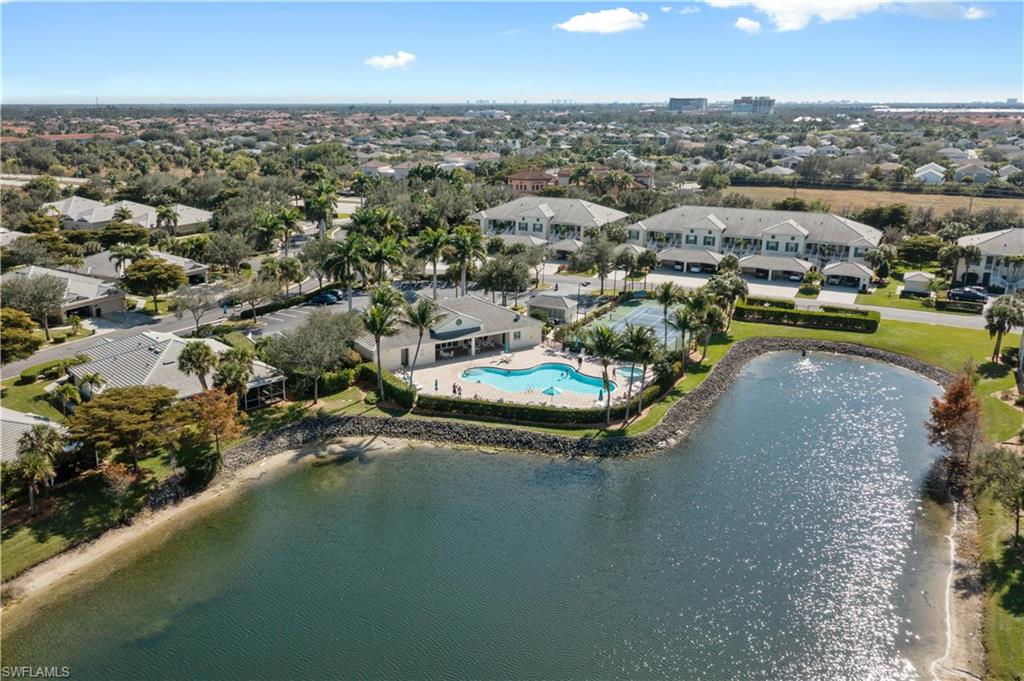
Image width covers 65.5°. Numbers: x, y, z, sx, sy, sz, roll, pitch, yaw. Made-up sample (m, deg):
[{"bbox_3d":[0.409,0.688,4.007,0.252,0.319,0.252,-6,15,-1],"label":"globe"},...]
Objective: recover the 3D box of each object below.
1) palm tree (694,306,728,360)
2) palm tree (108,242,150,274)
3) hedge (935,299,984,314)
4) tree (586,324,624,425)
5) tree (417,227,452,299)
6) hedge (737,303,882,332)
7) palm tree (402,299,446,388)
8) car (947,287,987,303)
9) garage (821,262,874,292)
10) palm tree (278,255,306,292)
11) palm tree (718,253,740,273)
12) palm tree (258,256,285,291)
[{"bbox_3d":[26.456,-1.025,105.853,4.600,7.751,4.500,0,17,0],"label":"palm tree"},{"bbox_3d":[-68.388,-12.166,142.026,6.500,9.600,6.500,0,17,0],"label":"palm tree"},{"bbox_3d":[75.100,-5.601,133.617,7.100,1.400,1.200,7,18,21],"label":"hedge"},{"bbox_3d":[9.880,3.680,84.430,4.100,11.160,4.100,0,17,0],"label":"tree"},{"bbox_3d":[-13.000,-12.630,135.010,6.200,13.430,6.200,0,17,0],"label":"tree"},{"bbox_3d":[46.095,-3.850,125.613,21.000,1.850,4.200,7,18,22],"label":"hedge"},{"bbox_3d":[-10.470,0.418,95.054,5.300,11.169,5.100,0,17,0],"label":"palm tree"},{"bbox_3d":[79.943,-7.955,139.350,5.500,1.850,1.980,9,19,27],"label":"car"},{"bbox_3d":[63.522,-12.491,150.423,8.300,4.200,7.000,8,19,26],"label":"garage"},{"bbox_3d":[-38.940,-11.210,140.790,4.600,7.390,4.600,0,17,0],"label":"palm tree"},{"bbox_3d":[41.999,-13.832,153.486,4.100,6.200,4.100,0,17,0],"label":"palm tree"},{"bbox_3d":[-42.992,-11.518,142.403,4.500,6.929,4.400,0,17,0],"label":"palm tree"}]

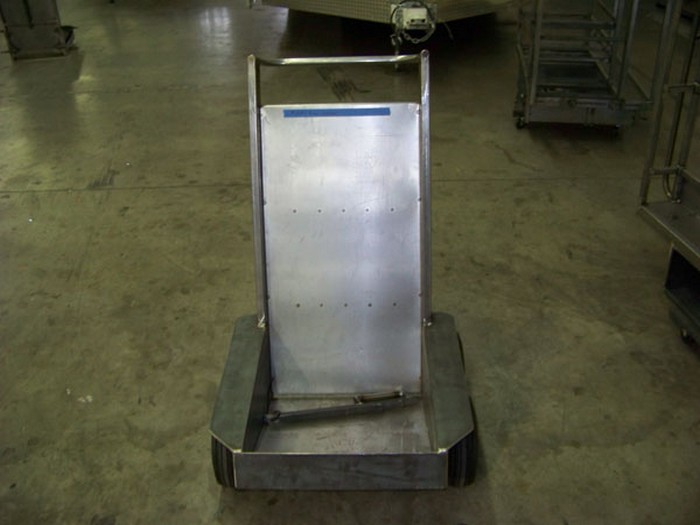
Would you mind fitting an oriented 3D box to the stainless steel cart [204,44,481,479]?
[{"bbox_3d":[-0.024,0.021,2.039,0.708,1.044,0.756,0,26,2],"label":"stainless steel cart"}]

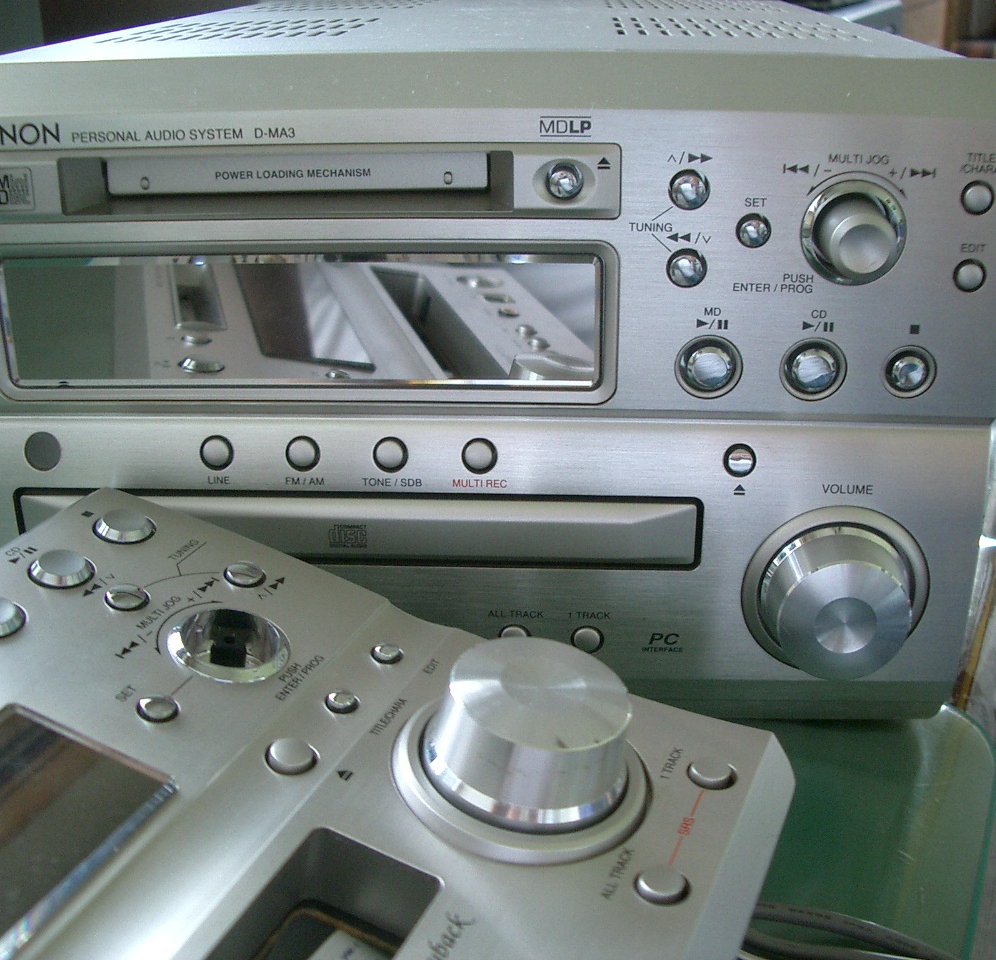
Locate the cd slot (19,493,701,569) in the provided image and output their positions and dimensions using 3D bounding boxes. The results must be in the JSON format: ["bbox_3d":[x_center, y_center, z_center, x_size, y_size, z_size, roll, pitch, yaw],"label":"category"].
[{"bbox_3d":[-0.029,0.010,0.268,0.140,0.015,0.009,1,23,3],"label":"cd slot"}]

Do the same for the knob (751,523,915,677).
[{"bbox_3d":[0.067,0.025,0.254,0.031,0.031,0.013,1,21,4],"label":"knob"}]

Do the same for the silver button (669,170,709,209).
[{"bbox_3d":[0.034,-0.052,0.233,0.007,0.007,0.004,1,21,4],"label":"silver button"}]

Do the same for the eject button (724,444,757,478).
[{"bbox_3d":[0.048,-0.004,0.257,0.007,0.007,0.003,1,23,3],"label":"eject button"}]

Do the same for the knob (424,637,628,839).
[{"bbox_3d":[0.005,0.036,0.189,0.031,0.013,0.031,9,28,-4],"label":"knob"}]

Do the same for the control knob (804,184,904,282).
[{"bbox_3d":[0.065,-0.044,0.234,0.020,0.020,0.013,1,23,3],"label":"control knob"}]

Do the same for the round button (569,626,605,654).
[{"bbox_3d":[0.018,0.033,0.267,0.007,0.007,0.003,1,21,4],"label":"round button"}]

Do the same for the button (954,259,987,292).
[{"bbox_3d":[0.088,-0.038,0.240,0.006,0.006,0.003,1,23,3],"label":"button"}]

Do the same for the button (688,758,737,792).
[{"bbox_3d":[0.033,0.045,0.198,0.007,0.003,0.007,18,28,14],"label":"button"}]

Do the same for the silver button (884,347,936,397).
[{"bbox_3d":[0.079,-0.021,0.248,0.010,0.010,0.004,1,23,3],"label":"silver button"}]

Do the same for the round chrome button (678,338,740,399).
[{"bbox_3d":[0.041,-0.022,0.250,0.012,0.012,0.005,1,23,3],"label":"round chrome button"}]

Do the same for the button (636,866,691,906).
[{"bbox_3d":[0.022,0.054,0.172,0.008,0.003,0.008,5,25,-2],"label":"button"}]

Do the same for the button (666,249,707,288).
[{"bbox_3d":[0.035,-0.039,0.238,0.007,0.007,0.004,1,21,4],"label":"button"}]

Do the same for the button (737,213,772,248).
[{"bbox_3d":[0.047,-0.046,0.239,0.007,0.007,0.004,1,23,3],"label":"button"}]

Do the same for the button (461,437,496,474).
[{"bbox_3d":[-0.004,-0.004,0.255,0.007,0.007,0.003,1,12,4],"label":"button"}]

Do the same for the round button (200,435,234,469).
[{"bbox_3d":[-0.057,-0.005,0.262,0.007,0.007,0.003,1,23,3],"label":"round button"}]

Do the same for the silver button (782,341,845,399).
[{"bbox_3d":[0.060,-0.020,0.243,0.011,0.011,0.005,1,21,4],"label":"silver button"}]

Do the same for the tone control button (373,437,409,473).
[{"bbox_3d":[-0.021,-0.005,0.256,0.007,0.007,0.003,1,12,4],"label":"tone control button"}]

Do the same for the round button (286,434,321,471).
[{"bbox_3d":[-0.039,-0.005,0.257,0.007,0.007,0.003,1,12,4],"label":"round button"}]

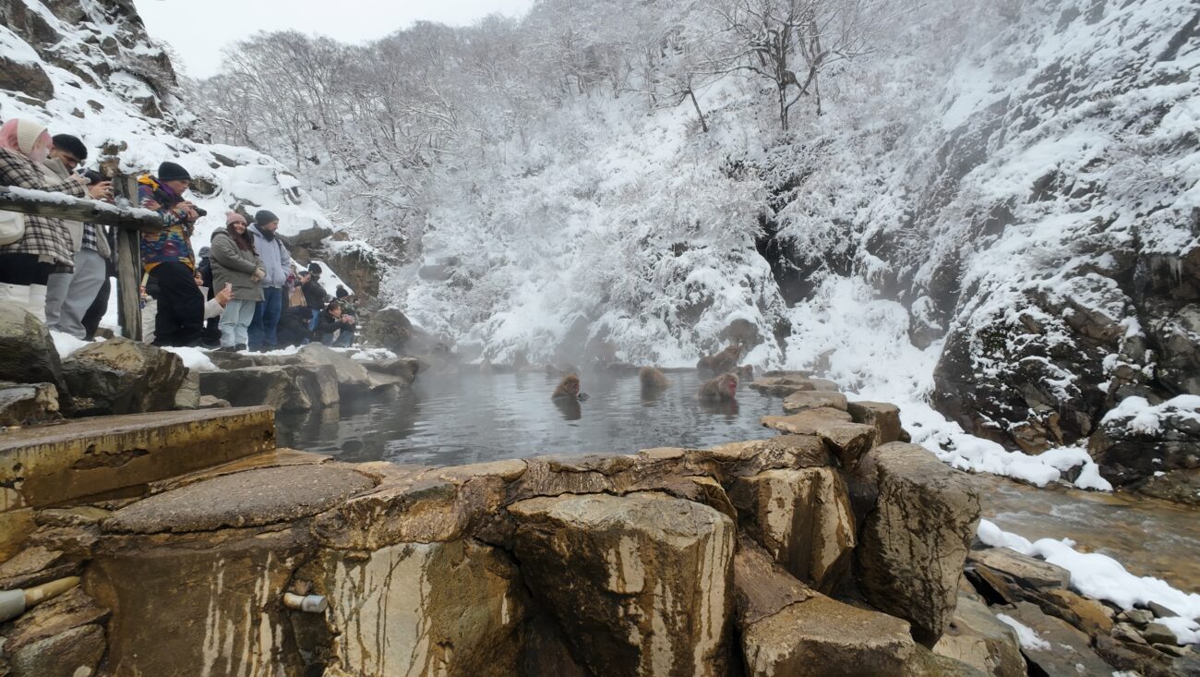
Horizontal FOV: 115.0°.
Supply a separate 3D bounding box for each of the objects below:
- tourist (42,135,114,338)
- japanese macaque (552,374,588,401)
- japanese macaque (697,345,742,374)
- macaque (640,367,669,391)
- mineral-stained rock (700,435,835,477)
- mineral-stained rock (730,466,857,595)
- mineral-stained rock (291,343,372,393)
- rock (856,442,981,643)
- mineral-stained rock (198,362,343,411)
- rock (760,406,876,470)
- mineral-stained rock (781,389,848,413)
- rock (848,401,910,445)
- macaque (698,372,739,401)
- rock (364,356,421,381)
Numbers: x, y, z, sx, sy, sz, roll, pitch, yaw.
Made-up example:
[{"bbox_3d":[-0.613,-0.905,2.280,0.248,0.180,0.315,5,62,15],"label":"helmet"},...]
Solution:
[{"bbox_3d":[-4.300,-0.830,3.150,0.580,1.700,0.560,-2,0,-6],"label":"tourist"},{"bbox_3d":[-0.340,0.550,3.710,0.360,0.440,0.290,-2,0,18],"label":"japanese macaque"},{"bbox_3d":[1.720,0.300,5.500,0.600,0.400,0.280,0,1,-6],"label":"japanese macaque"},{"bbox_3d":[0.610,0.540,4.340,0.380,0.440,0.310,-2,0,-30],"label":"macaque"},{"bbox_3d":[0.725,0.490,1.640,0.530,0.130,0.280,0,1,-15],"label":"mineral-stained rock"},{"bbox_3d":[0.775,0.750,1.570,0.400,0.410,0.340,0,1,-9],"label":"mineral-stained rock"},{"bbox_3d":[-3.300,0.375,4.700,0.650,0.580,0.850,-2,0,0],"label":"mineral-stained rock"},{"bbox_3d":[1.130,0.725,1.420,0.340,0.510,0.400,0,1,24],"label":"rock"},{"bbox_3d":[-2.680,0.400,3.220,0.920,0.380,0.600,0,1,-6],"label":"mineral-stained rock"},{"bbox_3d":[1.210,0.520,2.130,0.500,0.180,0.620,0,1,27],"label":"rock"},{"bbox_3d":[1.600,0.490,2.850,0.450,0.190,0.460,-2,0,12],"label":"mineral-stained rock"},{"bbox_3d":[1.880,0.600,2.600,0.370,0.320,0.340,-2,0,-12],"label":"rock"},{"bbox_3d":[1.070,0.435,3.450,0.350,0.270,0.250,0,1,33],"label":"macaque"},{"bbox_3d":[-3.100,0.450,5.700,0.700,0.430,0.800,-2,0,0],"label":"rock"}]

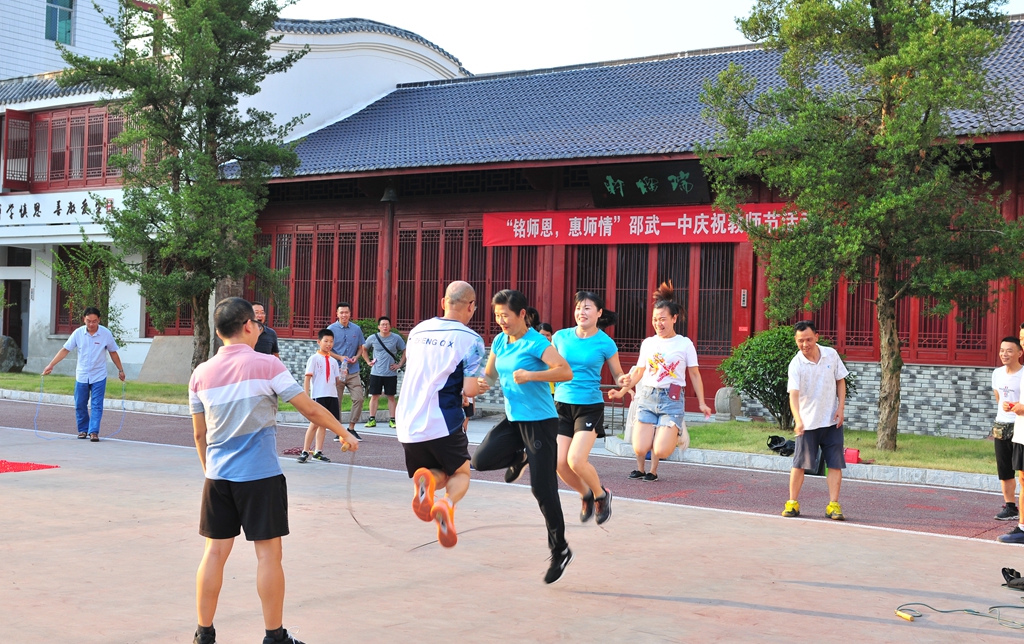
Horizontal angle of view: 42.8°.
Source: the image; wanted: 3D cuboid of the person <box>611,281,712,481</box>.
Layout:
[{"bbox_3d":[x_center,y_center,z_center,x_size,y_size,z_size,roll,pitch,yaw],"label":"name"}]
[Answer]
[{"bbox_3d":[1.058,0.386,9.250,0.650,1.359,0.480,2,0,14],"label":"person"}]

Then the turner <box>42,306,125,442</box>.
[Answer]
[{"bbox_3d":[-5.315,0.651,16.209,0.980,1.677,0.420,2,0,0],"label":"turner"}]

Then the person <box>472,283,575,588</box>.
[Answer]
[{"bbox_3d":[0.076,0.698,7.967,0.480,1.805,0.520,2,0,38],"label":"person"}]

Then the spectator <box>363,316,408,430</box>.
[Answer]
[{"bbox_3d":[-1.900,0.758,19.627,0.600,1.672,0.350,2,0,-5],"label":"spectator"}]

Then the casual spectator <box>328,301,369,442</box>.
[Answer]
[{"bbox_3d":[-2.184,0.640,17.244,0.500,1.785,0.380,2,0,-9],"label":"casual spectator"}]

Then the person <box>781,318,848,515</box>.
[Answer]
[{"bbox_3d":[2.629,0.856,11.358,0.530,1.728,0.400,2,0,18],"label":"person"}]

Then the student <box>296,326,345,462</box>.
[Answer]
[{"bbox_3d":[-2.141,0.833,14.613,0.430,1.511,0.330,2,0,-27],"label":"student"}]

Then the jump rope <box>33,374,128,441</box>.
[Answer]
[{"bbox_3d":[-5.328,1.056,16.135,1.170,0.805,0.300,2,0,0],"label":"jump rope"}]

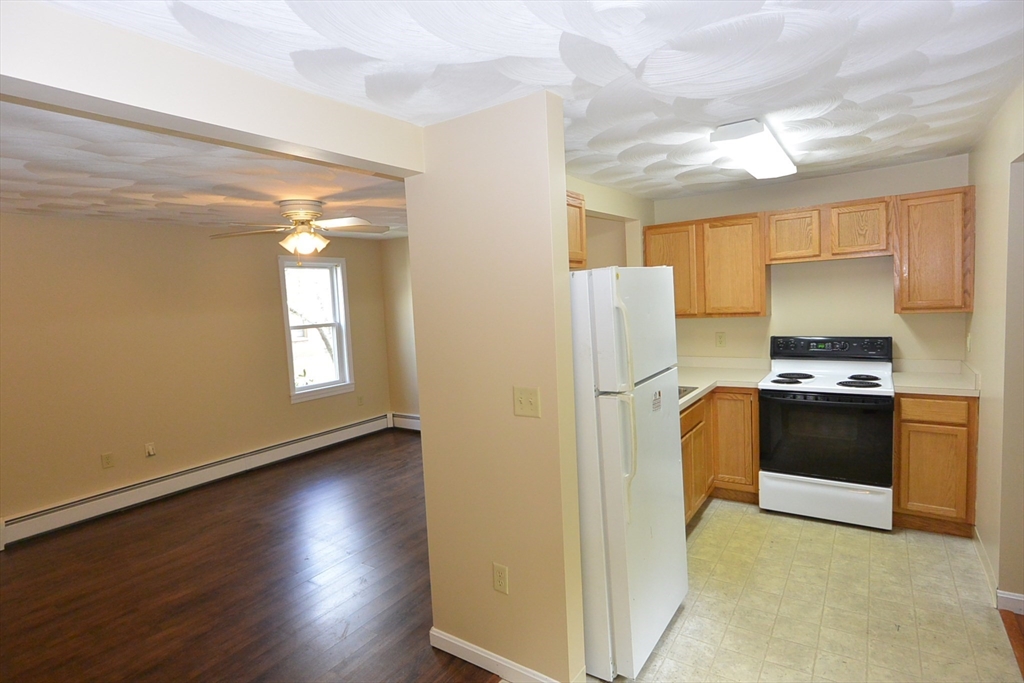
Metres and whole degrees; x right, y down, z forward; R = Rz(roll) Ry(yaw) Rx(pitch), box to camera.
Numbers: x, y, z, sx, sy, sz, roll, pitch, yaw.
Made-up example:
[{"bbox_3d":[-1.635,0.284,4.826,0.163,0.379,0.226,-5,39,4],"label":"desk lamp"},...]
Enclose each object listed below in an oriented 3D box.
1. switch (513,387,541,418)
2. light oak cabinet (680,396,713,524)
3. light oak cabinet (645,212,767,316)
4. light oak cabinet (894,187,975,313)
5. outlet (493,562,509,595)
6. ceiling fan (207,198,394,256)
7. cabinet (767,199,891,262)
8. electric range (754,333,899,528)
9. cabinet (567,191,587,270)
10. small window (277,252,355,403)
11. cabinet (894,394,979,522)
[{"bbox_3d":[0.055,0.228,1.907,0.118,0.117,0.015,1,6,35],"label":"switch"},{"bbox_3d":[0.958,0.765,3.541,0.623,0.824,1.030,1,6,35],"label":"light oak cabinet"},{"bbox_3d":[1.576,-0.580,4.146,0.914,0.763,0.320,1,6,35],"label":"light oak cabinet"},{"bbox_3d":[2.731,-0.570,3.338,0.390,0.763,0.320,1,6,35],"label":"light oak cabinet"},{"bbox_3d":[-0.046,0.955,2.061,0.073,0.116,0.013,1,6,35],"label":"outlet"},{"bbox_3d":[-1.567,-0.859,3.883,1.300,0.410,1.250,-4,5,-21],"label":"ceiling fan"},{"bbox_3d":[2.251,-0.765,3.652,0.755,0.379,0.320,1,6,35],"label":"cabinet"},{"bbox_3d":[2.204,0.584,3.601,0.755,1.186,0.665,1,6,35],"label":"electric range"},{"bbox_3d":[0.055,-0.554,2.498,0.320,0.390,0.760,1,6,35],"label":"cabinet"},{"bbox_3d":[-2.179,-0.151,5.756,0.110,1.562,0.825,1,6,35],"label":"small window"},{"bbox_3d":[2.703,0.701,3.314,0.390,0.824,0.625,1,6,35],"label":"cabinet"}]

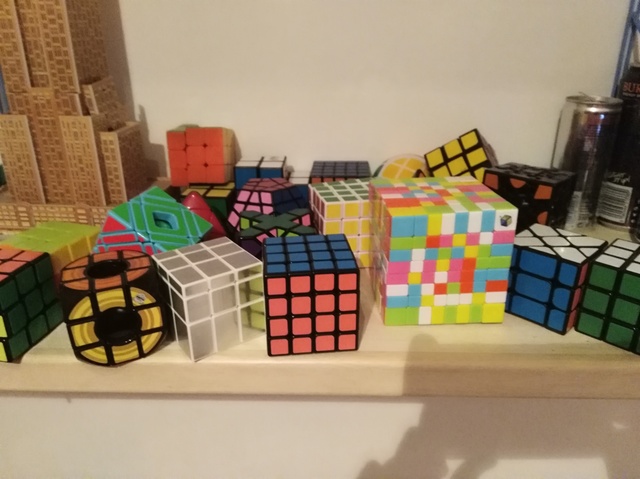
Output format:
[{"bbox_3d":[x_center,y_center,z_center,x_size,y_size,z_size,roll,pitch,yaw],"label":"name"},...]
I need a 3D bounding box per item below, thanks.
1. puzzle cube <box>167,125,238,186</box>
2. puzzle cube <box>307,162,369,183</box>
[{"bbox_3d":[-0.129,-0.093,0.532,0.058,0.059,0.059,0,14,1],"label":"puzzle cube"},{"bbox_3d":[0.025,-0.050,0.548,0.064,0.064,0.064,0,23,2],"label":"puzzle cube"}]

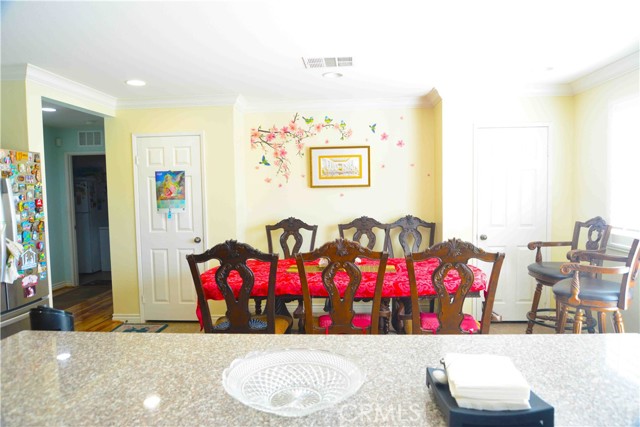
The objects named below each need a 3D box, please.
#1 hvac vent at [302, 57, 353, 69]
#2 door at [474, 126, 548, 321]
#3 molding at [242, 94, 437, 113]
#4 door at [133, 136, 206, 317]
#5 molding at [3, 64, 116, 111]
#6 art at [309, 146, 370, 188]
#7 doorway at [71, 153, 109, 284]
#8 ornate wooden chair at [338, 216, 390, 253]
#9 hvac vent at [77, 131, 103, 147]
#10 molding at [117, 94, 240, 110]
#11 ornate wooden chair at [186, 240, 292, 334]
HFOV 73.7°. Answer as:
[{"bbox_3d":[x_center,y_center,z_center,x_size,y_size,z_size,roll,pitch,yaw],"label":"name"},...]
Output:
[{"bbox_3d":[0.081,-1.186,3.376,0.408,0.020,0.305,-1,3,4],"label":"hvac vent"},{"bbox_3d":[2.021,0.144,4.505,0.740,2.050,0.060,-1,3,4],"label":"door"},{"bbox_3d":[0.192,-1.239,4.867,2.215,0.092,0.092,-1,3,4],"label":"molding"},{"bbox_3d":[-1.660,0.196,4.751,0.760,2.060,0.060,-1,3,4],"label":"door"},{"bbox_3d":[-2.249,-1.142,3.982,0.100,0.092,1.385,-1,3,4],"label":"molding"},{"bbox_3d":[0.236,-0.533,4.938,0.698,0.471,0.030,-1,3,4],"label":"art"},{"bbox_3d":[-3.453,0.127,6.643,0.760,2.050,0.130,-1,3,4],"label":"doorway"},{"bbox_3d":[0.465,0.630,4.372,0.550,1.155,0.600,-1,3,4],"label":"ornate wooden chair"},{"bbox_3d":[-3.486,-1.136,6.473,0.370,0.232,0.025,-1,3,4],"label":"hvac vent"},{"bbox_3d":[-1.548,-1.190,4.580,1.417,0.092,0.092,-1,3,4],"label":"molding"},{"bbox_3d":[-0.498,0.717,2.919,0.575,1.136,0.620,-1,3,4],"label":"ornate wooden chair"}]

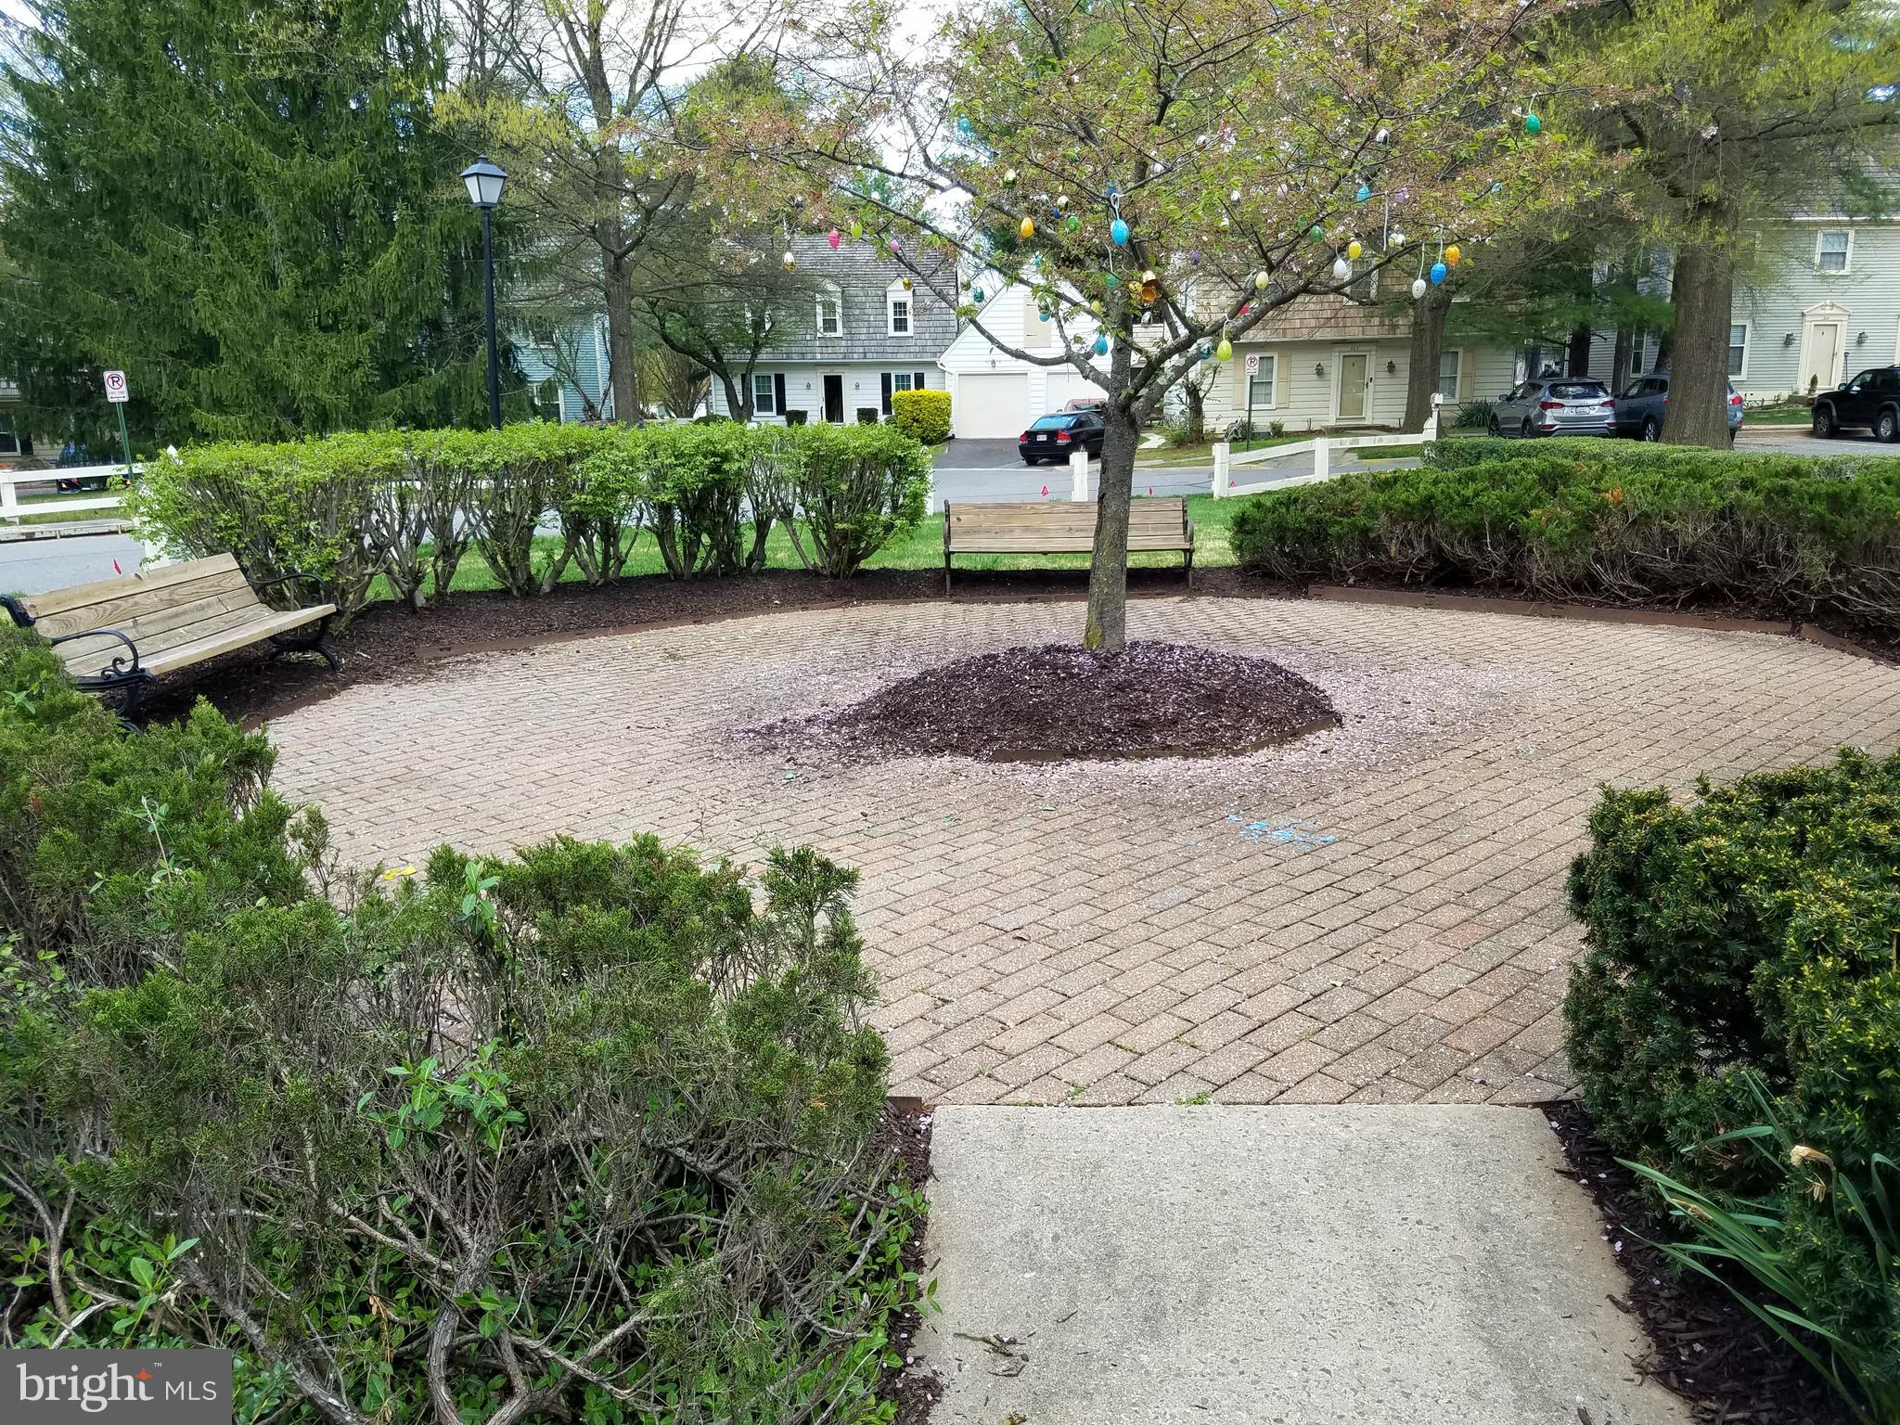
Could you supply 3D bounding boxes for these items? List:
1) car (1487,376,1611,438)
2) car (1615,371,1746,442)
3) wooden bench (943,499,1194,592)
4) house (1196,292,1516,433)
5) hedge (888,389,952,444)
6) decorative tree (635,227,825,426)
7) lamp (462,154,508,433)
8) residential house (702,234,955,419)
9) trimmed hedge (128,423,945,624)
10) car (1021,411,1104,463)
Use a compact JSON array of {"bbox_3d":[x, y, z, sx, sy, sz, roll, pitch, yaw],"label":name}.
[{"bbox_3d":[16.084,-8.116,38.432,1.880,1.680,4.700,-1,13,2],"label":"car"},{"bbox_3d":[18.589,-7.905,36.954,1.890,1.720,4.680,0,13,4],"label":"car"},{"bbox_3d":[0.897,-1.315,10.781,1.830,0.710,0.620,-1,13,0],"label":"wooden bench"},{"bbox_3d":[14.564,-15.181,53.638,11.200,8.700,8.800,0,13,5],"label":"house"},{"bbox_3d":[-0.982,-9.998,48.486,2.000,1.850,1.900,-2,13,-5],"label":"hedge"},{"bbox_3d":[-7.088,-12.049,46.453,5.800,7.000,5.600,-1,13,0],"label":"decorative tree"},{"bbox_3d":[-5.098,-3.986,16.093,0.490,4.250,0.490,-1,13,0],"label":"lamp"},{"bbox_3d":[-5.867,-17.951,67.576,11.300,9.000,8.800,-3,13,-8],"label":"residential house"},{"bbox_3d":[-3.083,-1.553,11.272,5.500,1.260,1.900,-6,14,-21],"label":"trimmed hedge"},{"bbox_3d":[3.634,-7.942,41.181,1.800,1.430,4.580,6,14,27],"label":"car"}]

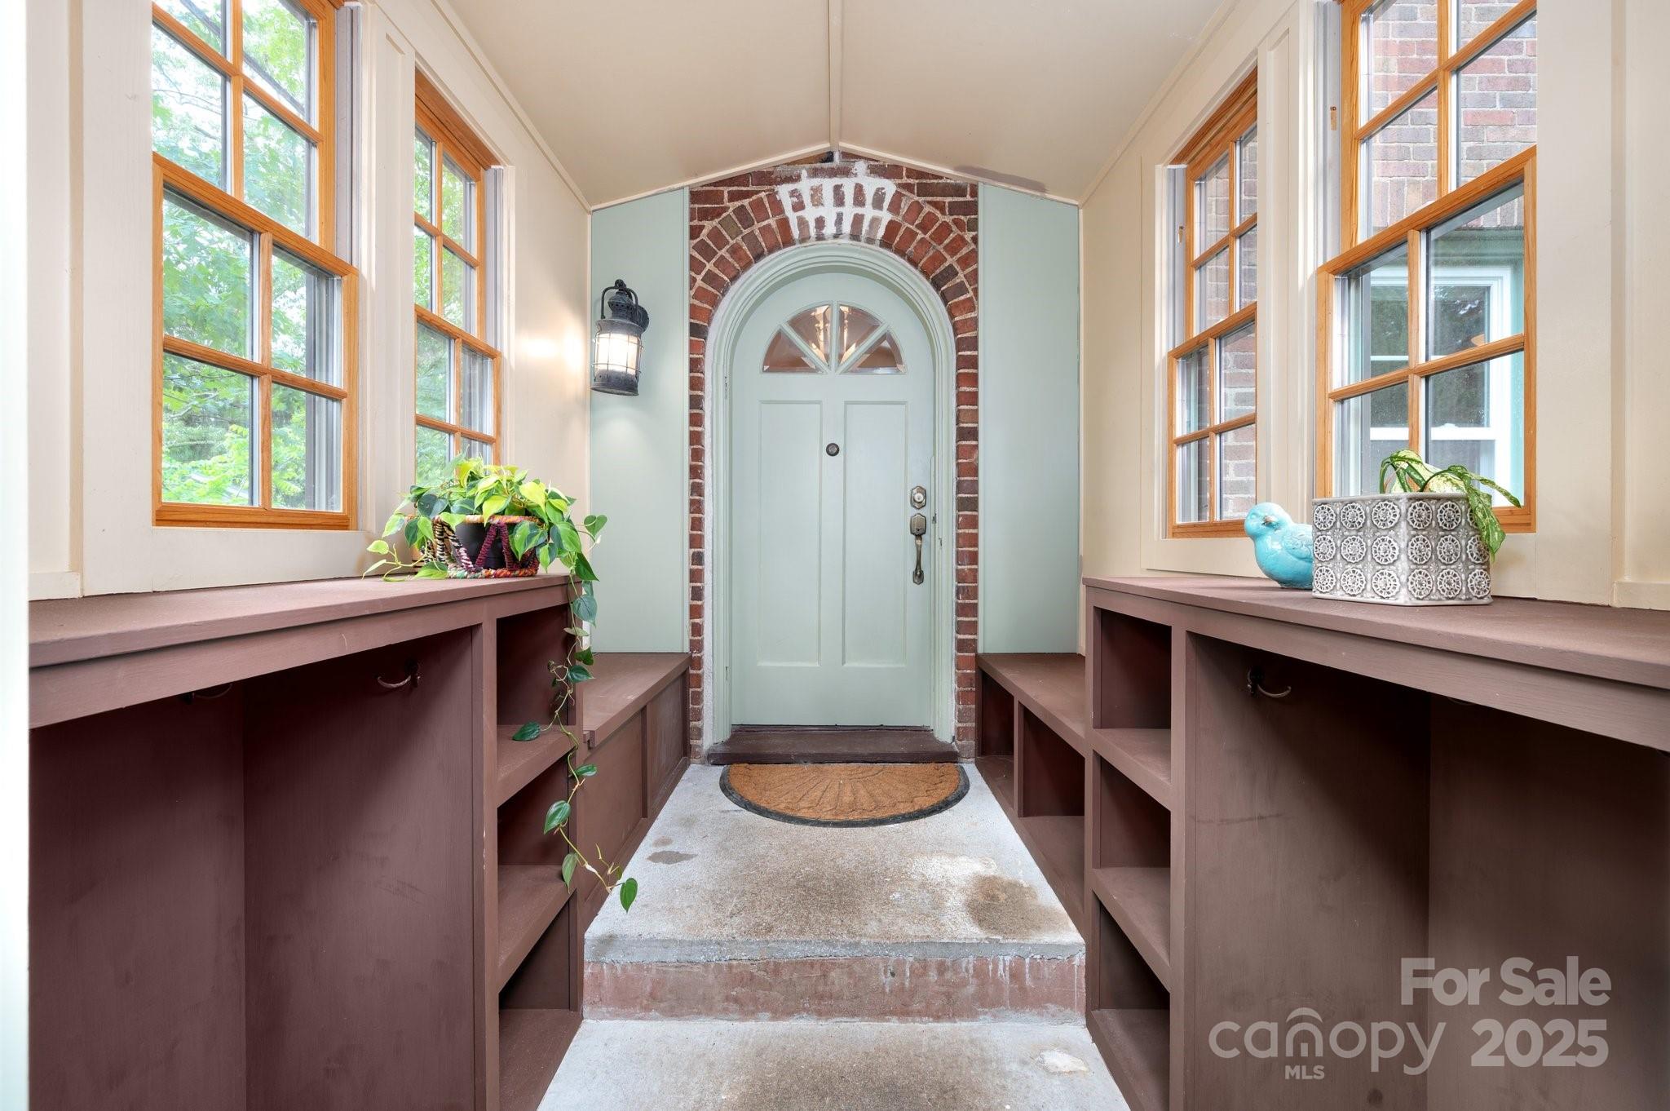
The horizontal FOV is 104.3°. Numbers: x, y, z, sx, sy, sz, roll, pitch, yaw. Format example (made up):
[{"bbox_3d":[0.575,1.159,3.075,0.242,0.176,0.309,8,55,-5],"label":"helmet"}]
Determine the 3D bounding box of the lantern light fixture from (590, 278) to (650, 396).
[{"bbox_3d":[-0.790,-0.785,2.420,0.190,0.420,0.270,0,1,0],"label":"lantern light fixture"}]

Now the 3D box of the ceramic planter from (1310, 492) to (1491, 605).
[{"bbox_3d":[0.852,-0.009,0.983,0.146,0.155,0.146,0,1,-9],"label":"ceramic planter"}]

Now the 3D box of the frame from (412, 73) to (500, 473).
[{"bbox_3d":[-1.000,-0.590,1.710,0.090,1.100,0.450,0,1,0],"label":"frame"}]

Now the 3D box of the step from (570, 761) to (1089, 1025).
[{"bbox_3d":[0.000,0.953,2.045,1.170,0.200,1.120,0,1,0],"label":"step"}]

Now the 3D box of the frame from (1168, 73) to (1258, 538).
[{"bbox_3d":[1.000,-0.590,1.710,0.090,1.100,0.450,0,1,0],"label":"frame"}]

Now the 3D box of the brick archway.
[{"bbox_3d":[-0.003,-0.380,2.650,1.170,2.420,0.170,0,1,0],"label":"brick archway"}]

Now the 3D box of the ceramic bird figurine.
[{"bbox_3d":[0.865,-0.018,1.235,0.195,0.160,0.120,-1,1,-22],"label":"ceramic bird figurine"}]

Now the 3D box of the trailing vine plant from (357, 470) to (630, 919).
[{"bbox_3d":[-0.710,0.285,1.400,0.500,1.000,0.420,0,1,0],"label":"trailing vine plant"}]

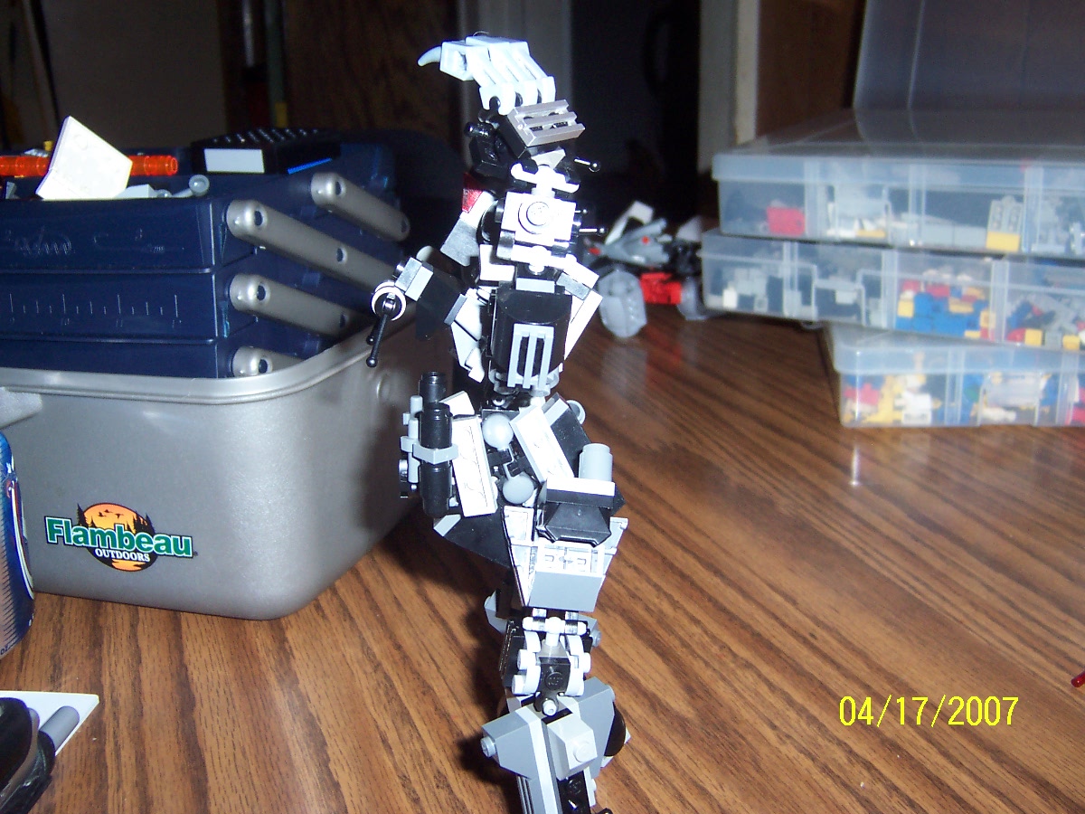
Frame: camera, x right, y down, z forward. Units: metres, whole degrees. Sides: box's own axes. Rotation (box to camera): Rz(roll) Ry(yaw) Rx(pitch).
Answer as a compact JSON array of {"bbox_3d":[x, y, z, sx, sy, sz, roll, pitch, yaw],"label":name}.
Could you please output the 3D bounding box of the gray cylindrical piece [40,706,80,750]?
[{"bbox_3d":[-0.151,0.101,0.350,0.008,0.008,0.019,-1,15,2],"label":"gray cylindrical piece"}]

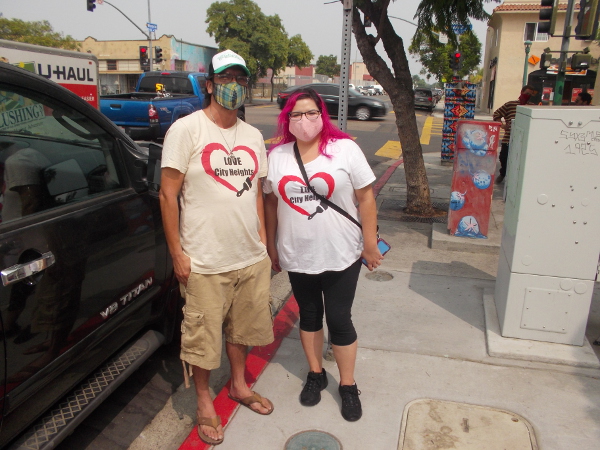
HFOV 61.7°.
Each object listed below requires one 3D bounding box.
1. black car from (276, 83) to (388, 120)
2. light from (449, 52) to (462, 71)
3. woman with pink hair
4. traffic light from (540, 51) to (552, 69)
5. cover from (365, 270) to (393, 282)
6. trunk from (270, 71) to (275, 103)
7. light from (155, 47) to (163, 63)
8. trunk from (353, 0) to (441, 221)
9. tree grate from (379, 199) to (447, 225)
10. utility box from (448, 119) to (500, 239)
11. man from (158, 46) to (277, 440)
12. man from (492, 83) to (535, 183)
[{"bbox_3d":[1.366,-5.356,21.800,4.600,1.460,1.780,5,16,15],"label":"black car"},{"bbox_3d":[9.477,-9.920,30.500,0.450,1.080,0.420,5,16,15],"label":"light"},{"bbox_3d":[0.132,0.157,2.562,0.580,1.650,0.420,4,16,12],"label":"woman with pink hair"},{"bbox_3d":[6.571,-4.412,13.400,0.300,0.480,0.450,5,16,15],"label":"traffic light"},{"bbox_3d":[0.716,0.475,4.587,0.270,0.020,0.270,1,15,0],"label":"cover"},{"bbox_3d":[-3.063,-15.406,56.000,0.320,3.500,0.320,5,16,15],"label":"trunk"},{"bbox_3d":[-10.133,-12.210,36.000,0.420,1.050,0.400,5,16,15],"label":"light"},{"bbox_3d":[1.359,-1.485,6.585,1.200,2.750,0.550,1,15,0],"label":"trunk"},{"bbox_3d":[1.710,-0.168,6.986,1.220,0.030,1.220,5,16,15],"label":"tree grate"},{"bbox_3d":[1.913,-0.502,5.513,0.420,1.240,0.340,5,16,15],"label":"utility box"},{"bbox_3d":[-0.367,0.120,2.378,0.540,1.800,0.400,-7,17,-26],"label":"man"},{"bbox_3d":[4.003,-1.691,9.417,0.680,1.740,0.450,-4,16,-19],"label":"man"}]

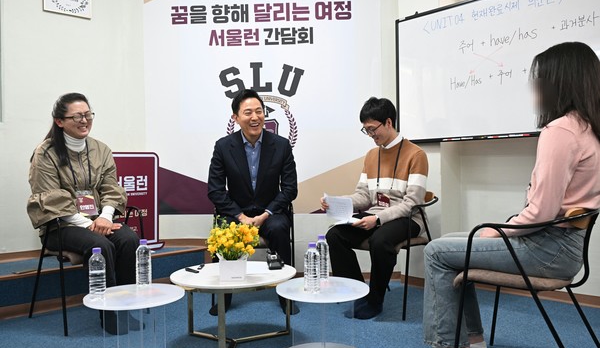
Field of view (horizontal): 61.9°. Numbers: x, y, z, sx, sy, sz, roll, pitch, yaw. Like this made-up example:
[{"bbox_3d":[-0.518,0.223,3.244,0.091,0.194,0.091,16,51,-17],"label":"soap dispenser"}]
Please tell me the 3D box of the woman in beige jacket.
[{"bbox_3d":[-1.170,0.184,2.850,0.560,1.305,0.690,-1,0,-44],"label":"woman in beige jacket"}]

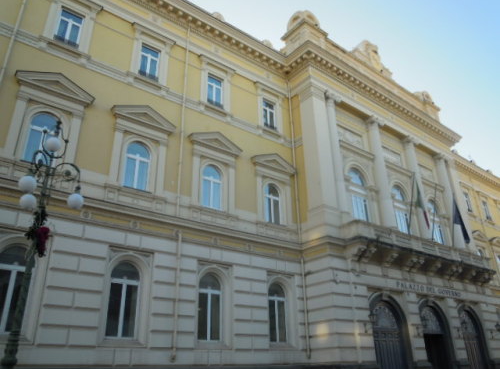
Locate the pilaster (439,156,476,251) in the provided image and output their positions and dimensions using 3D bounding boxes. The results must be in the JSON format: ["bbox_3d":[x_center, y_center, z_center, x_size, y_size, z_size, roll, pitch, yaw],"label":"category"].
[{"bbox_3d":[17.815,2.316,34.761,1.188,9.900,1.122,17,-30,-34],"label":"pilaster"}]

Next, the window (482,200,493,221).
[{"bbox_3d":[25.537,2.916,43.538,1.040,1.947,0.281,17,-30,-34],"label":"window"}]

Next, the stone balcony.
[{"bbox_3d":[12.082,4.963,27.102,16.253,1.865,1.353,17,-30,-34],"label":"stone balcony"}]

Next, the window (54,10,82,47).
[{"bbox_3d":[-8.617,-7.498,19.419,1.023,1.947,0.281,17,-30,-34],"label":"window"}]

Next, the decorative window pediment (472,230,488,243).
[{"bbox_3d":[22.318,5.030,39.328,3.465,1.006,0.528,17,-30,-34],"label":"decorative window pediment"}]

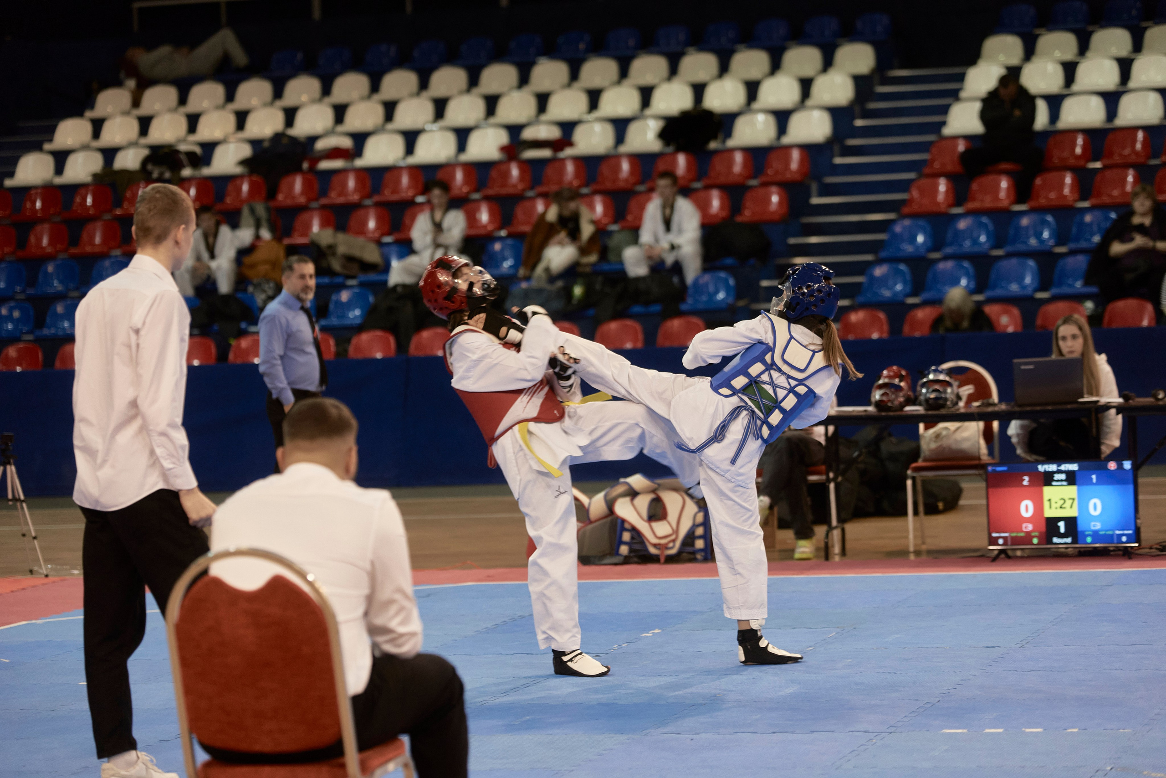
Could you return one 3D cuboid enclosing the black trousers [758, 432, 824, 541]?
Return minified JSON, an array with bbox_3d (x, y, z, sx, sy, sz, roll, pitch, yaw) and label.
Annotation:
[{"bbox_3d":[1.024,0.469,19.550,0.390,0.580,0.580,-2,2,18],"label":"black trousers"}]

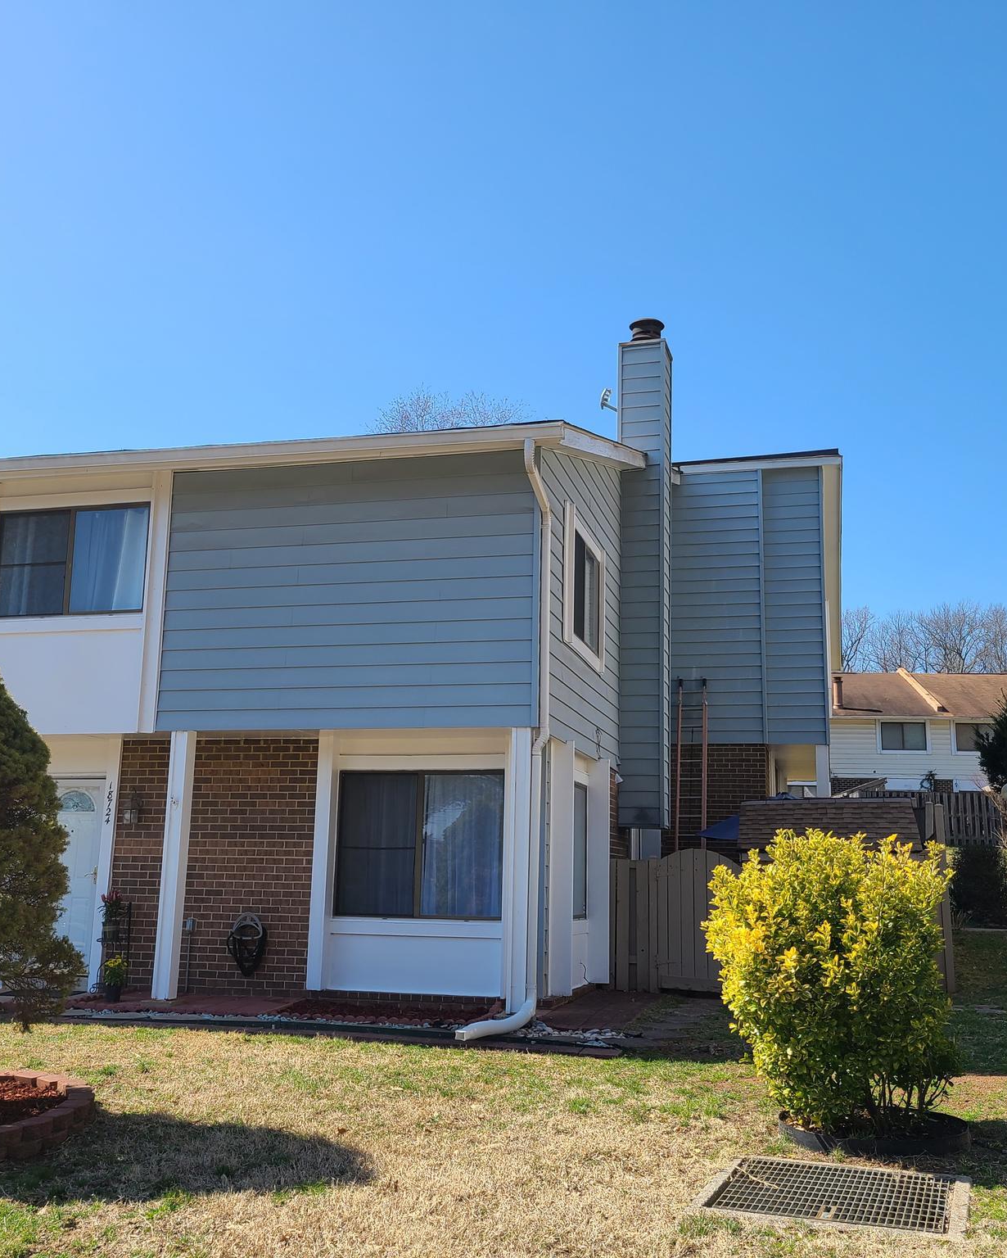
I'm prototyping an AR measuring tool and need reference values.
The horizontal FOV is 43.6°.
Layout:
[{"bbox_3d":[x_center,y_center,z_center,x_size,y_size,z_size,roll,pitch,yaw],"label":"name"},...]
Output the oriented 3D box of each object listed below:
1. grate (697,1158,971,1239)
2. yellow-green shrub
[{"bbox_3d":[1.468,2.502,5.513,1.070,0.060,1.030,-3,-11,21],"label":"grate"},{"bbox_3d":[1.776,1.906,6.845,1.330,1.565,1.260,-2,-12,14],"label":"yellow-green shrub"}]

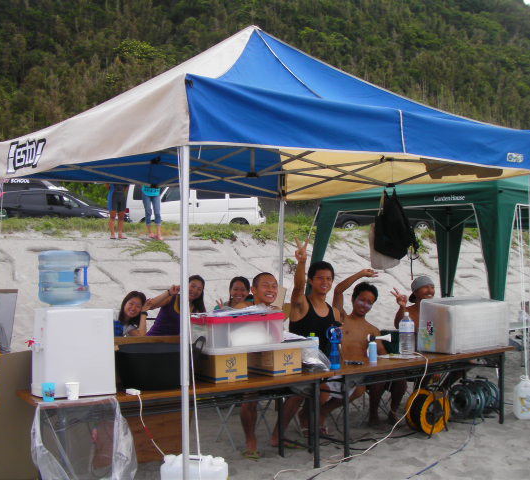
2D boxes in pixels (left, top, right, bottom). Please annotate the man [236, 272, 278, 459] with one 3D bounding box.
[{"bbox_3d":[-0.070,0.800,4.780,0.470,1.190,0.660,0,0,-20],"label":"man"}]

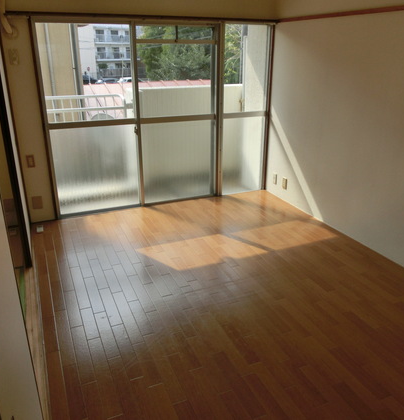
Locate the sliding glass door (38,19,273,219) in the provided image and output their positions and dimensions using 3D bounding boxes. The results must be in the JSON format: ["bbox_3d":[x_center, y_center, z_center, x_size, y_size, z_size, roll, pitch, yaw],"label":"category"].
[{"bbox_3d":[-0.358,-0.921,4.087,2.288,1.786,0.100,-8,23,-21],"label":"sliding glass door"}]

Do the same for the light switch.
[{"bbox_3d":[-1.563,-0.441,3.701,0.070,0.120,0.014,-8,23,-21],"label":"light switch"}]

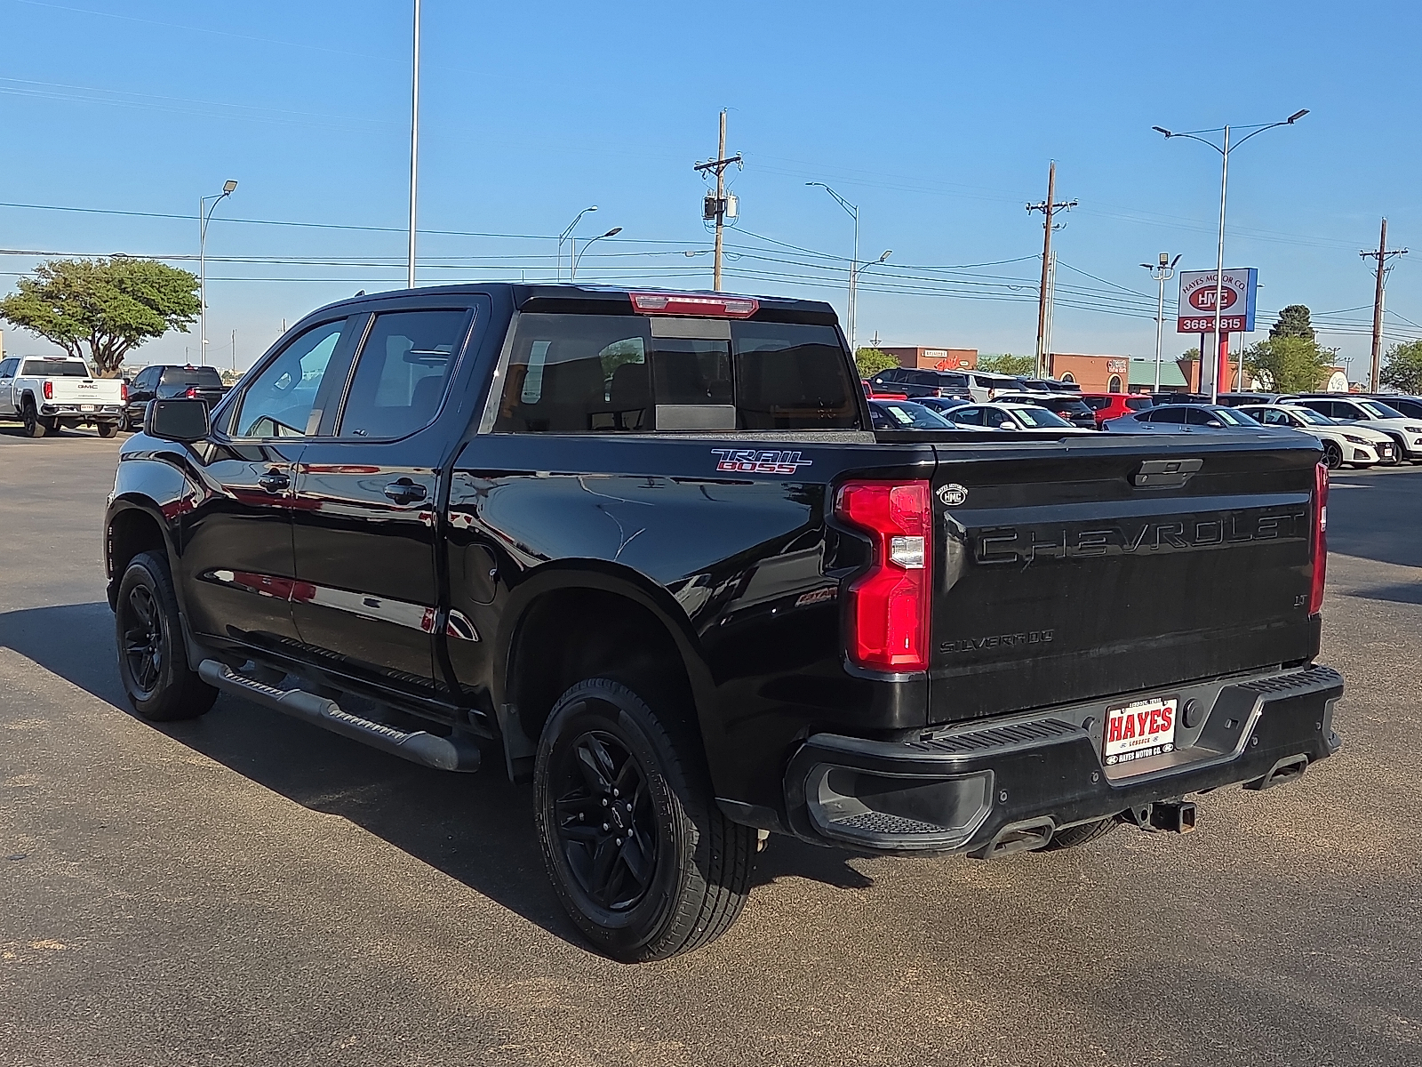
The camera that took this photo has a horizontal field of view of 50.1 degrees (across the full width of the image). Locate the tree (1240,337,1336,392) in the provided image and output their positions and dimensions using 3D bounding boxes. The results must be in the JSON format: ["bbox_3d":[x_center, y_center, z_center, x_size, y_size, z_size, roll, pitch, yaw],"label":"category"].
[{"bbox_3d":[42.983,-11.397,113.623,7.200,6.638,7.000,1,5,0],"label":"tree"}]

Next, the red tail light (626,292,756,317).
[{"bbox_3d":[-0.065,-0.813,5.419,0.590,0.067,0.070,-3,7,-39],"label":"red tail light"}]

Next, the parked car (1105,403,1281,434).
[{"bbox_3d":[11.000,-2.140,34.250,1.860,1.450,4.880,-3,6,-38],"label":"parked car"}]

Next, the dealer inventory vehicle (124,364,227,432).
[{"bbox_3d":[-15.280,-3.860,43.700,2.030,1.930,5.850,-4,7,-40],"label":"dealer inventory vehicle"}]

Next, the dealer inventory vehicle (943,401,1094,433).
[{"bbox_3d":[5.863,-1.859,30.100,1.840,1.450,4.850,-3,6,-37],"label":"dealer inventory vehicle"}]

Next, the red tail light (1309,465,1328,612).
[{"bbox_3d":[1.807,0.012,4.616,0.150,0.450,0.180,-3,7,-39],"label":"red tail light"}]

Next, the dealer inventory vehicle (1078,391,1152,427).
[{"bbox_3d":[13.636,-4.124,54.000,1.820,1.670,4.400,-3,6,-37],"label":"dealer inventory vehicle"}]

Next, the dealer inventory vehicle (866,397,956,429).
[{"bbox_3d":[3.050,-1.600,26.600,1.830,1.450,4.750,-3,6,-38],"label":"dealer inventory vehicle"}]

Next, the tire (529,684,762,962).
[{"bbox_3d":[-0.208,0.786,4.327,0.275,0.795,0.806,-3,7,-39],"label":"tire"}]

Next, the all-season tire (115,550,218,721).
[{"bbox_3d":[-2.524,0.473,7.110,0.280,0.790,0.790,-3,7,-38],"label":"all-season tire"}]

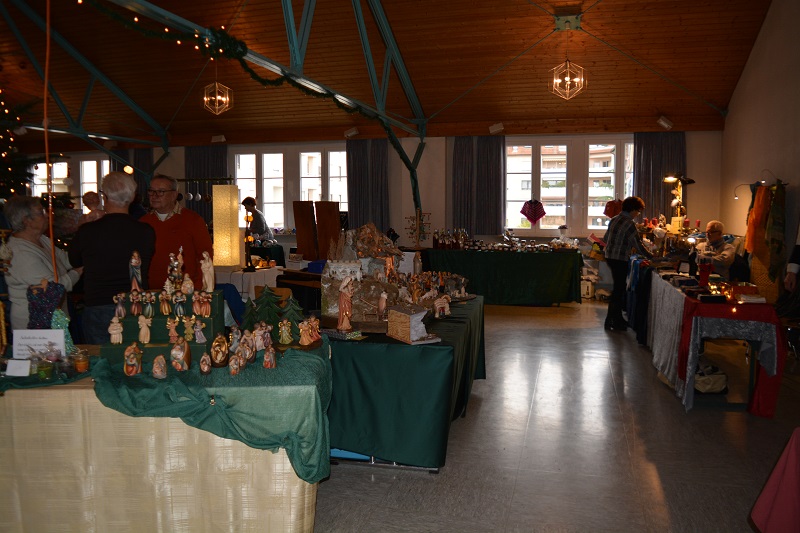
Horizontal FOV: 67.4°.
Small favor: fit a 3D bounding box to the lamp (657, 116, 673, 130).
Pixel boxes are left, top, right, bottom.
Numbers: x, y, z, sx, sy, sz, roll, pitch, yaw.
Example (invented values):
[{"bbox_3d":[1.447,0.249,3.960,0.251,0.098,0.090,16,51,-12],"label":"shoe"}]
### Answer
[{"bbox_3d":[4.586,-2.479,10.400,0.240,0.170,0.160,1,5,14],"label":"lamp"}]

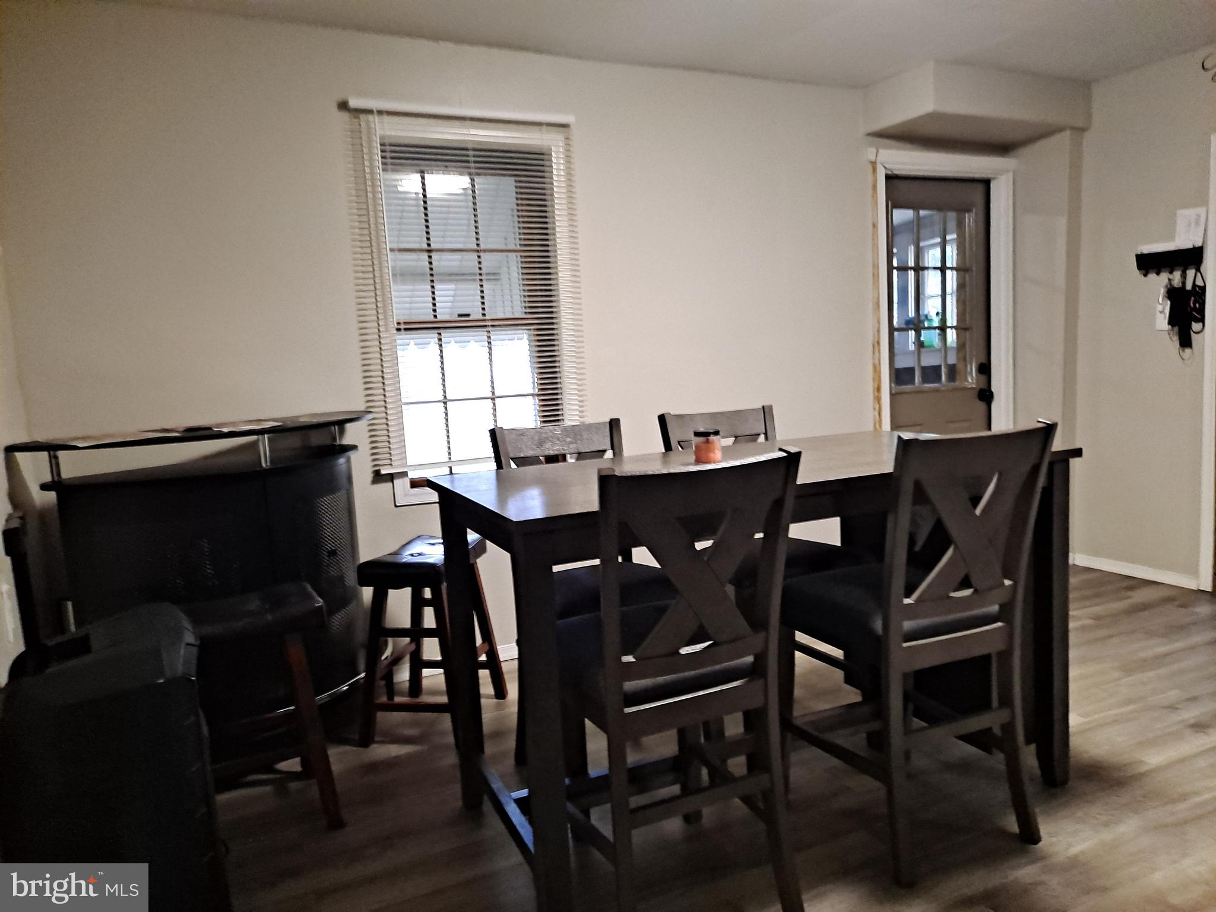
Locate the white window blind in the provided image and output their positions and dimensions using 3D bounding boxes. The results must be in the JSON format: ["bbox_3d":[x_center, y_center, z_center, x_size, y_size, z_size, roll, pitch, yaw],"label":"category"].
[{"bbox_3d":[-0.501,-0.565,3.430,0.830,1.444,0.110,-6,8,-26],"label":"white window blind"}]

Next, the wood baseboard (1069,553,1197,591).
[{"bbox_3d":[2.612,0.570,4.372,0.015,0.063,0.625,-6,8,-26],"label":"wood baseboard"}]

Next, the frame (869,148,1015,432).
[{"bbox_3d":[1.759,-0.472,4.645,1.022,2.147,0.120,-6,8,-26],"label":"frame"}]

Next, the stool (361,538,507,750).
[{"bbox_3d":[-0.615,0.618,3.026,0.365,0.610,0.455,-1,7,13],"label":"stool"}]

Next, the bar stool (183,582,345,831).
[{"bbox_3d":[-1.009,0.711,2.420,0.455,0.610,0.360,-6,8,-26],"label":"bar stool"}]

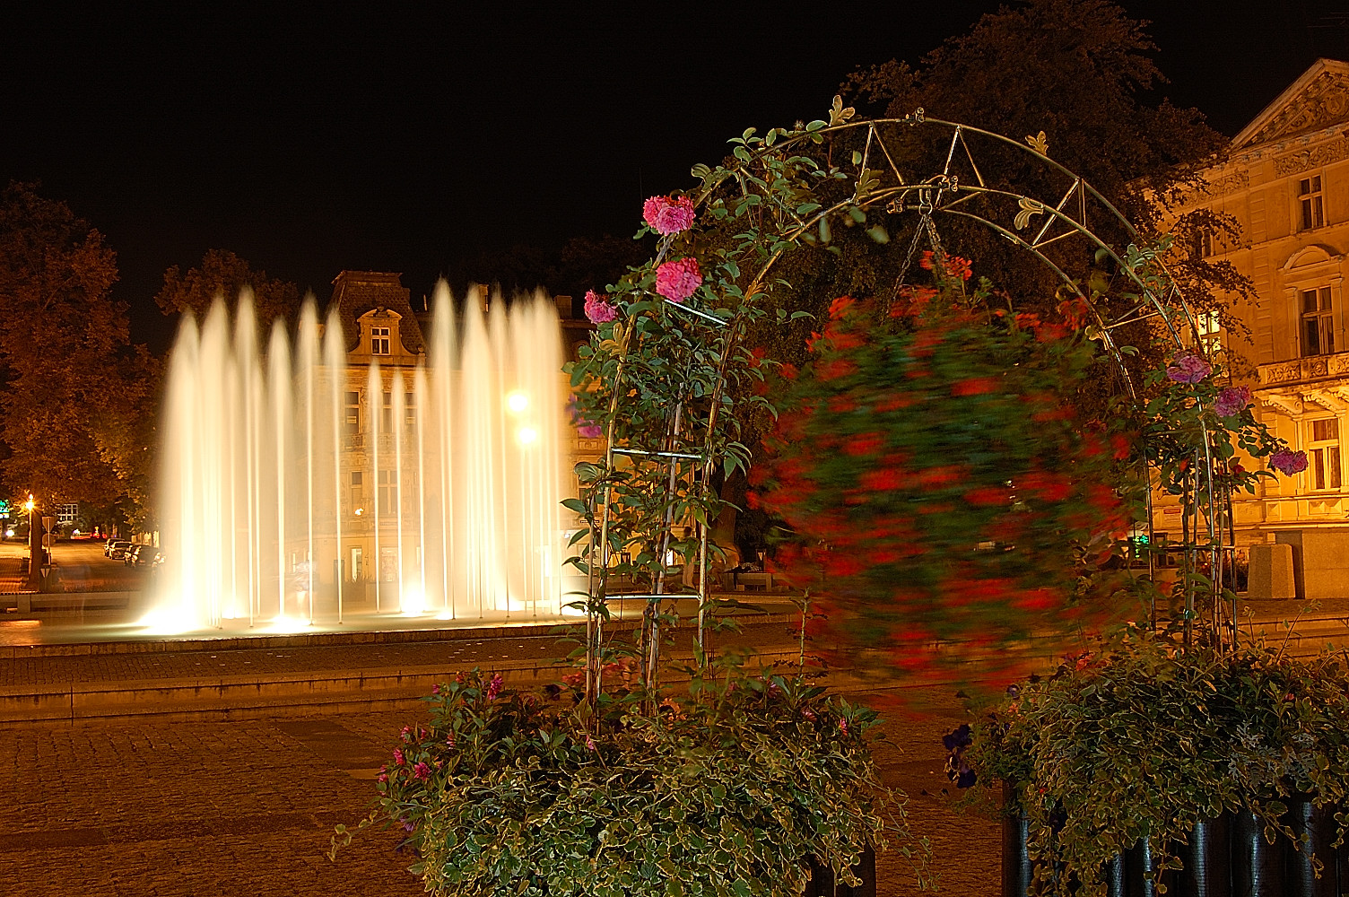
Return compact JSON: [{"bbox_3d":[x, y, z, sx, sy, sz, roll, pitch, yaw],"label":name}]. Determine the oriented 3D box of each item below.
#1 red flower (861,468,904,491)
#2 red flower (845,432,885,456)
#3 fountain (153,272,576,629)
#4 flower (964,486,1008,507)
[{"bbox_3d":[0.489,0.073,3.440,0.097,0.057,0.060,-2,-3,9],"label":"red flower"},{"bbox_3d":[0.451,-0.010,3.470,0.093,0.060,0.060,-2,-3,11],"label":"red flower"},{"bbox_3d":[-5.578,0.152,25.937,6.700,5.700,3.700,0,-3,-21],"label":"fountain"},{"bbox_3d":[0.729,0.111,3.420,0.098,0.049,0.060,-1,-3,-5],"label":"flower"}]

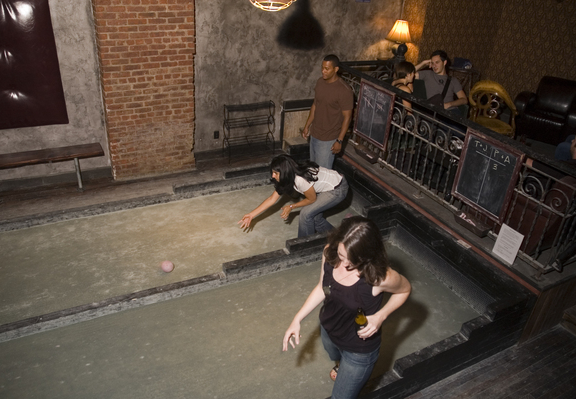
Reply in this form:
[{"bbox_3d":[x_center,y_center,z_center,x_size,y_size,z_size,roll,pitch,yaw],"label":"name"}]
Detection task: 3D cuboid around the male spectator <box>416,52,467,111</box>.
[{"bbox_3d":[1.732,-1.110,5.544,0.620,1.301,0.850,11,30,11],"label":"male spectator"}]

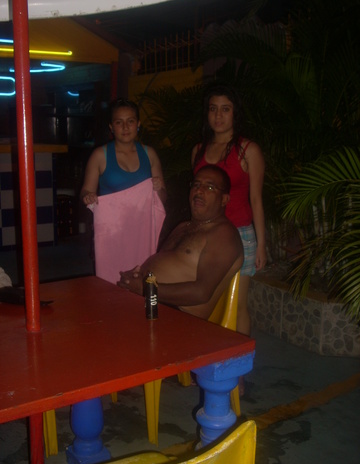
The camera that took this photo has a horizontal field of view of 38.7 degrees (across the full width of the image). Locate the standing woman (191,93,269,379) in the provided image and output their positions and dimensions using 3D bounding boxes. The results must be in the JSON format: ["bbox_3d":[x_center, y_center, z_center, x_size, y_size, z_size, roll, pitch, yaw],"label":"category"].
[{"bbox_3d":[0.231,0.052,2.641,0.420,1.580,0.280,5,9,23],"label":"standing woman"}]

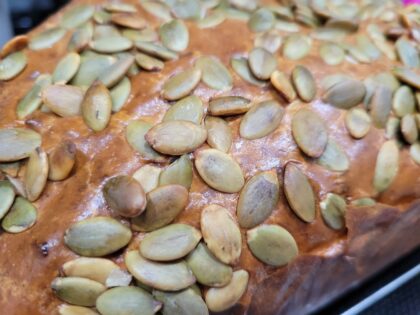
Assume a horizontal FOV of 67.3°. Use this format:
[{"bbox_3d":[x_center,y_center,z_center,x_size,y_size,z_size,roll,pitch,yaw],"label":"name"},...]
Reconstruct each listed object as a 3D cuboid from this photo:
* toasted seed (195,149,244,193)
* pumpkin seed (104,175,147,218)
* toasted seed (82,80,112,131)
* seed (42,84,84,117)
[{"bbox_3d":[0.002,0.003,0.074,0.014,0.003,0.008,36,77,5],"label":"toasted seed"},{"bbox_3d":[-0.020,0.009,0.072,0.013,0.003,0.009,34,77,30],"label":"pumpkin seed"},{"bbox_3d":[-0.029,-0.013,0.080,0.008,0.003,0.014,-13,74,5],"label":"toasted seed"},{"bbox_3d":[-0.037,-0.015,0.082,0.014,0.003,0.008,16,75,4],"label":"seed"}]

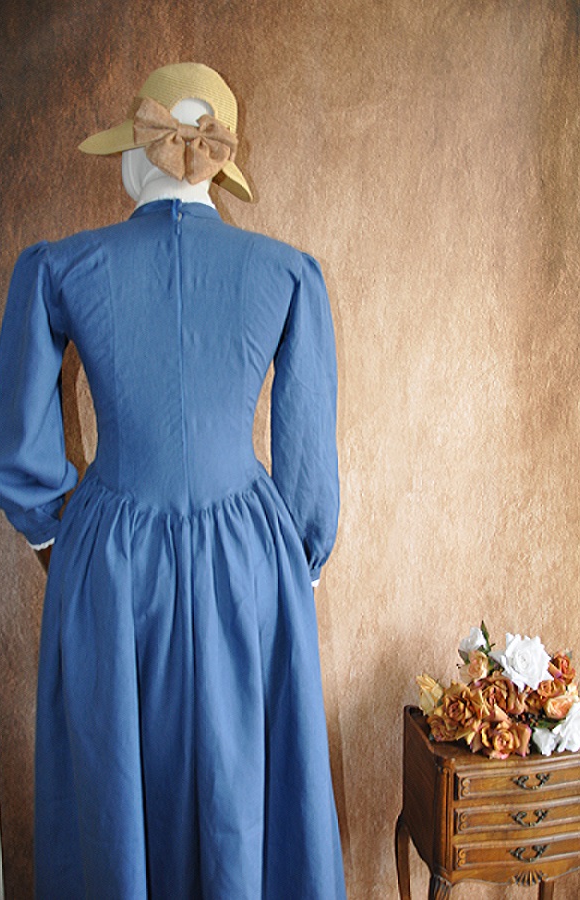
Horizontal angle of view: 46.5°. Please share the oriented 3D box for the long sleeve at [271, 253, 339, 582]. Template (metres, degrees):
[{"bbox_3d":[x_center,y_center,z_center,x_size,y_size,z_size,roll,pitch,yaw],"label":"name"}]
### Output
[{"bbox_3d":[0.030,-0.049,1.245,0.120,0.600,0.180,-2,8,-14],"label":"long sleeve"}]

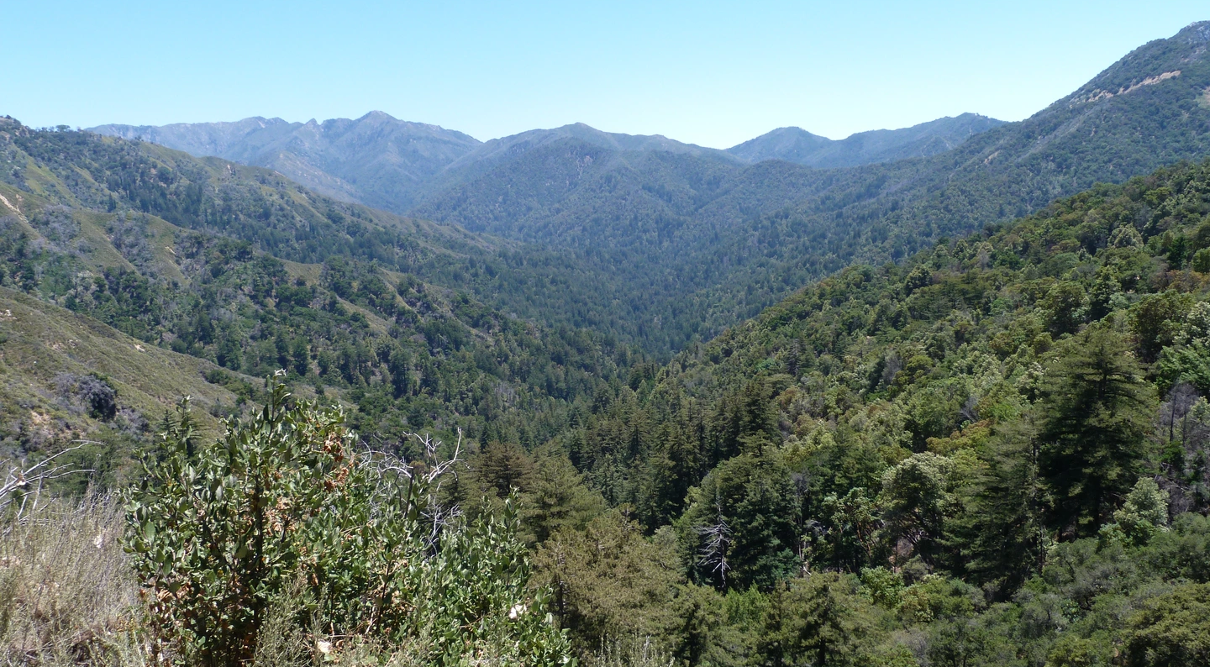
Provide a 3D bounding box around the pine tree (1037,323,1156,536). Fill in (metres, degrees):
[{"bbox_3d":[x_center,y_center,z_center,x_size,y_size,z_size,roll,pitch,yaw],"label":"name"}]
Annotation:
[{"bbox_3d":[47.769,9.517,85.000,10.800,20.500,10.800,0,7,0],"label":"pine tree"}]

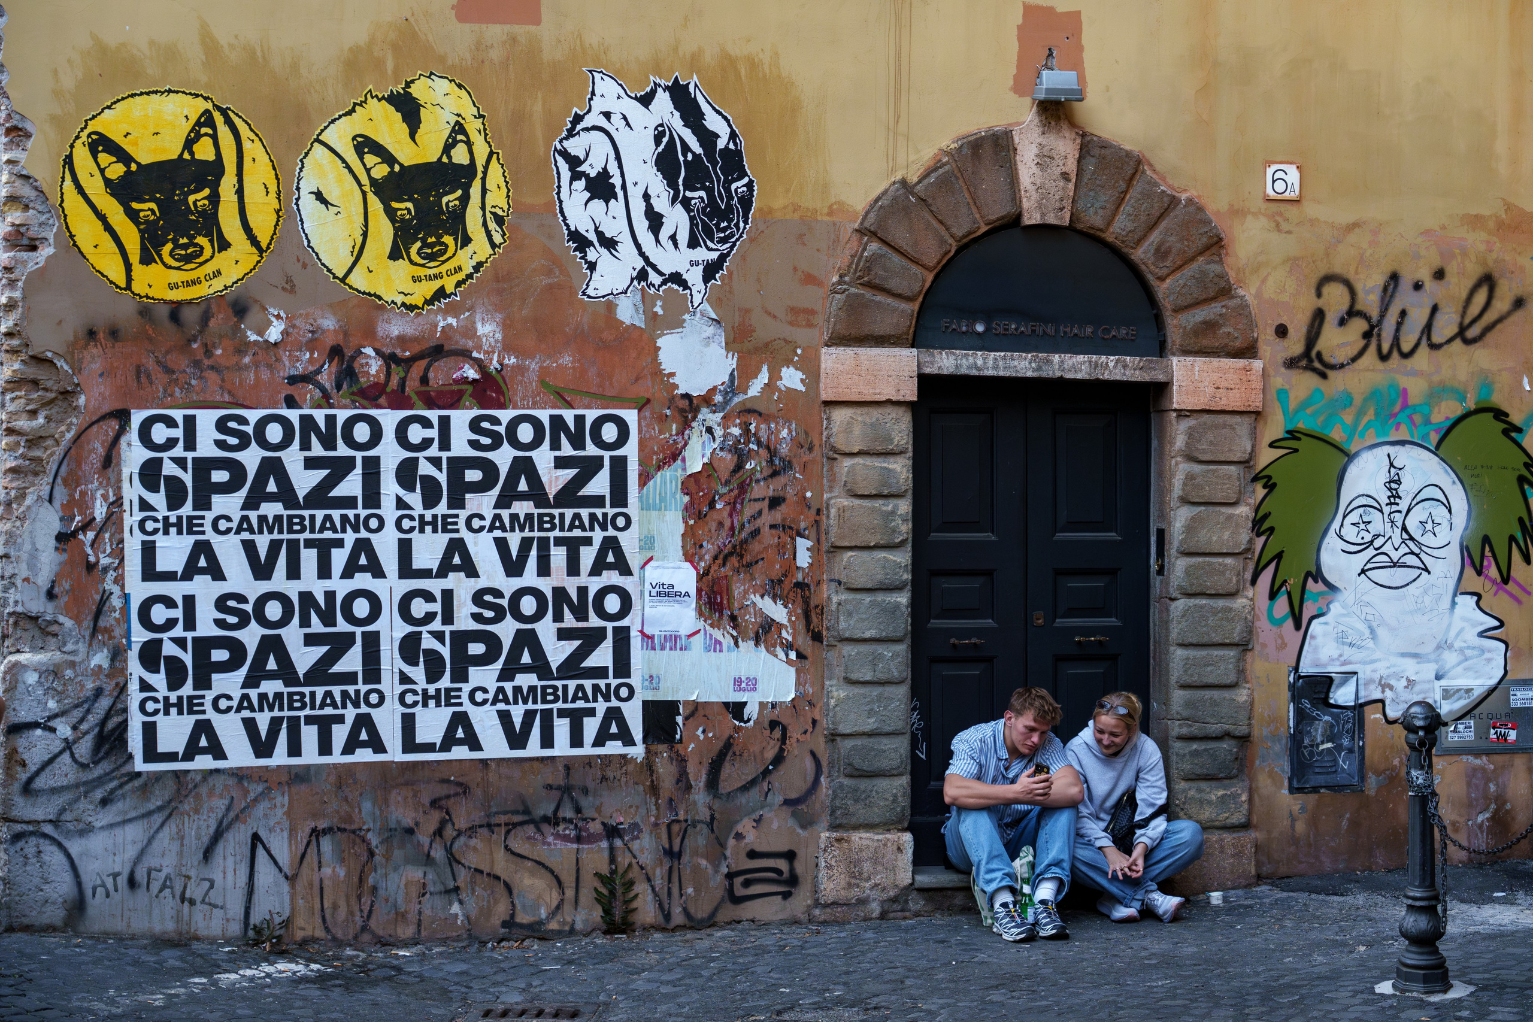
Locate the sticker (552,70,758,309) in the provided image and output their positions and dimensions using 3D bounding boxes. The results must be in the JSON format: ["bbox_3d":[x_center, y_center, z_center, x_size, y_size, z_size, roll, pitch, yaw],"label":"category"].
[{"bbox_3d":[-0.449,-1.296,10.842,0.837,0.972,0.010,0,0,-13],"label":"sticker"}]

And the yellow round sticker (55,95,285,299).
[{"bbox_3d":[-2.309,-1.223,10.414,0.849,0.829,0.010,0,0,-13],"label":"yellow round sticker"}]

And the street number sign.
[{"bbox_3d":[2.205,-1.403,11.443,0.159,0.156,0.020,0,0,-13],"label":"street number sign"}]

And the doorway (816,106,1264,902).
[{"bbox_3d":[1.132,-0.025,11.323,1.946,3.345,0.300,0,0,-13],"label":"doorway"}]

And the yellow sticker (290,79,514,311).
[{"bbox_3d":[-1.435,-1.260,10.616,0.859,0.952,0.010,0,0,-13],"label":"yellow sticker"}]

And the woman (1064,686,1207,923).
[{"bbox_3d":[1.500,1.185,10.900,0.590,0.890,0.720,0,0,-5],"label":"woman"}]

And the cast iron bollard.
[{"bbox_3d":[2.251,1.146,9.200,0.200,0.990,0.200,0,0,14],"label":"cast iron bollard"}]

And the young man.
[{"bbox_3d":[0.993,1.190,10.830,0.550,0.965,0.810,0,0,-12],"label":"young man"}]

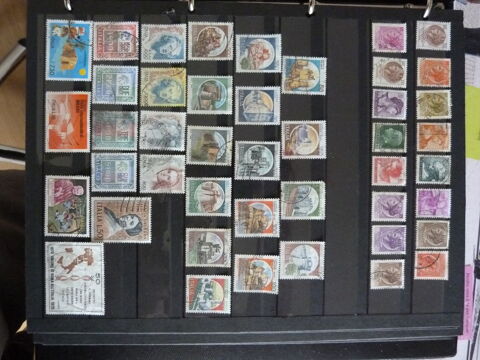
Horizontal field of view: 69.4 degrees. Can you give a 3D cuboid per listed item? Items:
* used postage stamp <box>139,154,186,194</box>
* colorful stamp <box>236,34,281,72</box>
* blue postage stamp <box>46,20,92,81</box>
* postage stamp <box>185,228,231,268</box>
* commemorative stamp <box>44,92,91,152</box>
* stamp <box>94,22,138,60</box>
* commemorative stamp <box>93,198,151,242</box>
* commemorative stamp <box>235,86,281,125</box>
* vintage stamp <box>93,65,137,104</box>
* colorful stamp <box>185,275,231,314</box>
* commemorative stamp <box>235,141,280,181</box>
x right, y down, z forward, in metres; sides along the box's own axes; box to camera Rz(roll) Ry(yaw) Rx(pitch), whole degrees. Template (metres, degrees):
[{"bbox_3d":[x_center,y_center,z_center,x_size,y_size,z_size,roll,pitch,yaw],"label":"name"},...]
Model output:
[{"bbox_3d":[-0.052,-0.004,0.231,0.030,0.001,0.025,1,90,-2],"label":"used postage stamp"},{"bbox_3d":[0.013,-0.085,0.233,0.030,0.001,0.025,-1,90,-2],"label":"colorful stamp"},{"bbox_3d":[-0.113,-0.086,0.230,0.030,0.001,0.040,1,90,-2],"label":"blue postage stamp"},{"bbox_3d":[-0.021,0.045,0.232,0.030,0.001,0.025,0,90,-2],"label":"postage stamp"},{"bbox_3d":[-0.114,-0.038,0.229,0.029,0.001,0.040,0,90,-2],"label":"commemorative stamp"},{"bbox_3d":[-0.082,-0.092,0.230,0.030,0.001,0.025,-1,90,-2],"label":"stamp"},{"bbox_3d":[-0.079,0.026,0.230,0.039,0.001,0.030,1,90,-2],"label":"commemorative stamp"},{"bbox_3d":[0.012,-0.050,0.233,0.030,0.001,0.025,0,90,-2],"label":"commemorative stamp"},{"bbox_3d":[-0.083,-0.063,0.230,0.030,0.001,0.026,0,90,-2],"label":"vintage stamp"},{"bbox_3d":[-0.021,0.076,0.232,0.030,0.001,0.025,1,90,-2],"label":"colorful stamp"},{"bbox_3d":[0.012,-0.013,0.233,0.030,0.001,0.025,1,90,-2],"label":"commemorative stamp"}]

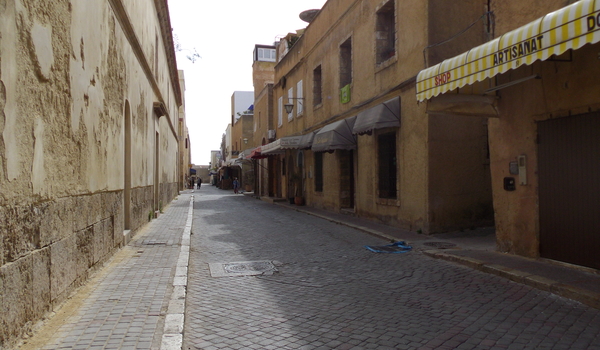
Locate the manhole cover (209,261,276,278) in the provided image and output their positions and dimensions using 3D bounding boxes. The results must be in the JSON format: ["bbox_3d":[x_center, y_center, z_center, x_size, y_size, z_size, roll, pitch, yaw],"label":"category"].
[{"bbox_3d":[-0.974,1.637,8.406,1.150,0.050,1.350,0,-1,-12],"label":"manhole cover"}]

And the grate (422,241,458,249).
[{"bbox_3d":[3.139,1.582,10.843,0.770,0.050,0.770,0,-1,-12],"label":"grate"}]

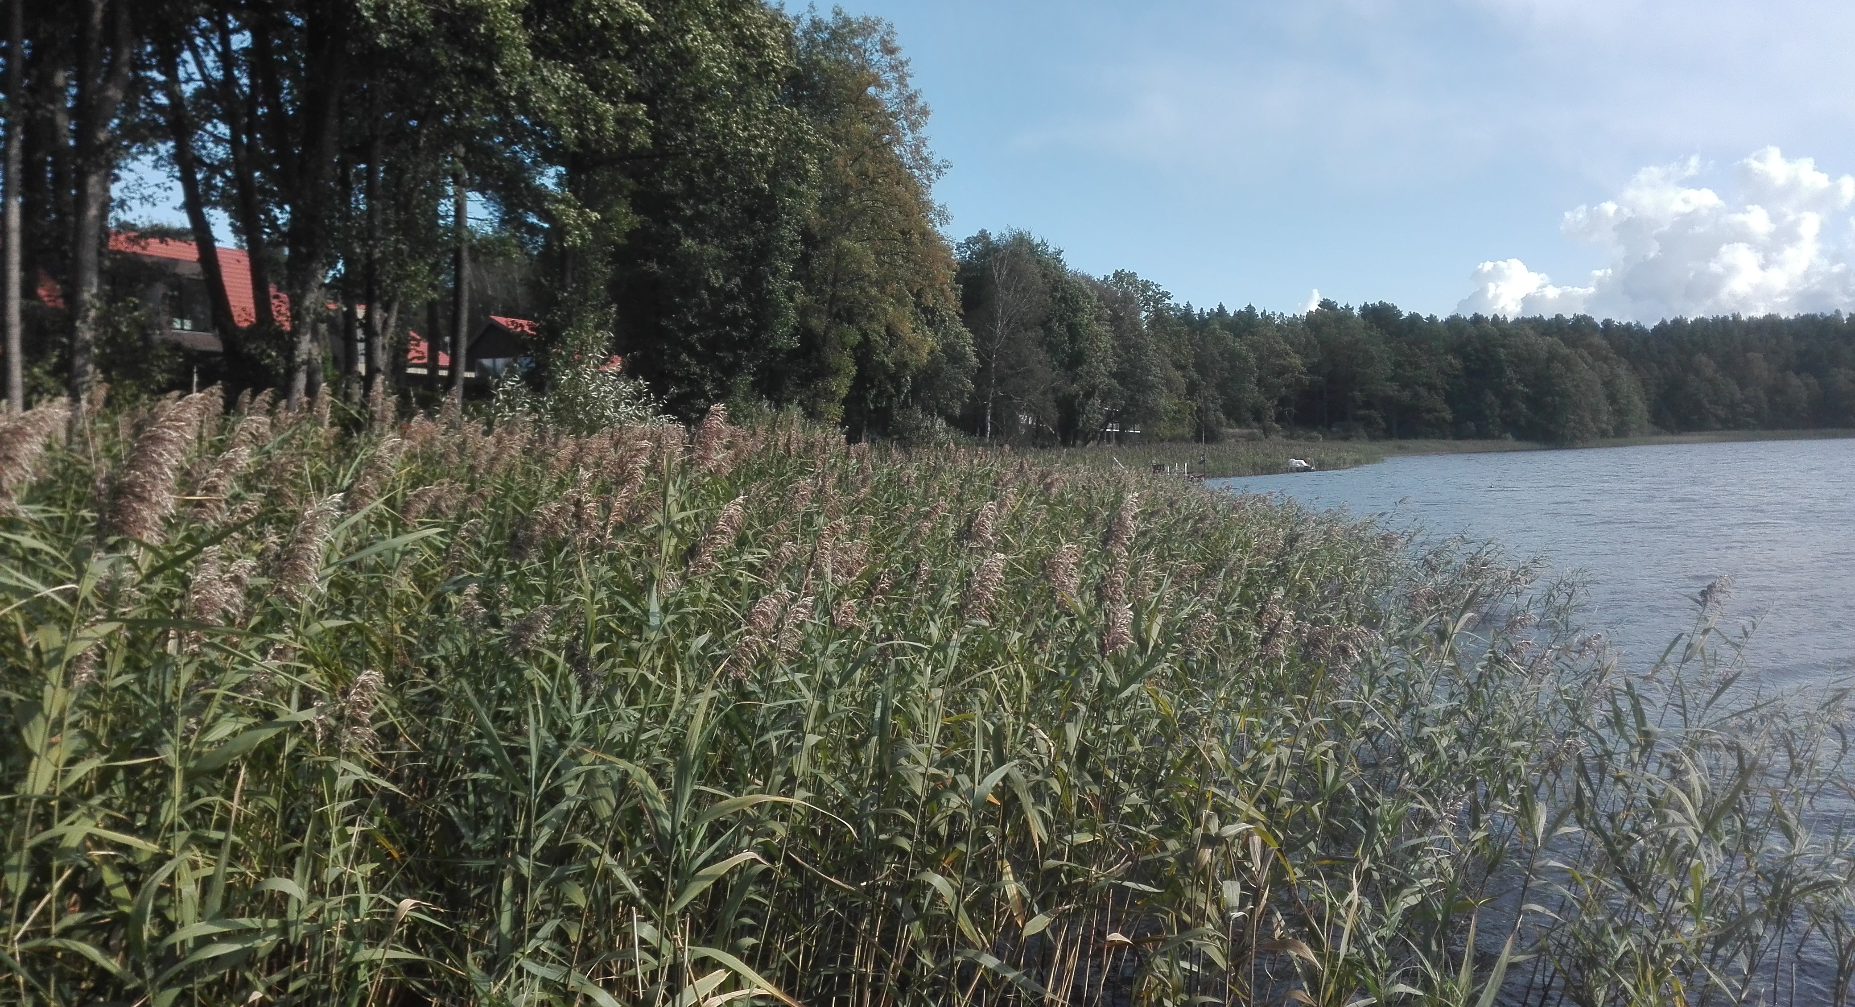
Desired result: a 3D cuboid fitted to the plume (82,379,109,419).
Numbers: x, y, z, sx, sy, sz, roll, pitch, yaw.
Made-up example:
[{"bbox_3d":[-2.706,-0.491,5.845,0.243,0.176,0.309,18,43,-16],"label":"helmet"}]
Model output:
[{"bbox_3d":[-4.762,-0.597,7.600,0.131,0.219,0.118,10,3,0],"label":"plume"}]

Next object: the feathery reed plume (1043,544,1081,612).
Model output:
[{"bbox_3d":[0.449,0.243,4.400,0.121,0.219,0.120,0,3,0],"label":"feathery reed plume"}]

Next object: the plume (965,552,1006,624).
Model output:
[{"bbox_3d":[0.186,0.268,4.200,0.082,0.216,0.074,18,3,0],"label":"plume"}]

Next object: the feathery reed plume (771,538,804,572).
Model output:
[{"bbox_3d":[-0.508,0.186,4.800,0.117,0.117,0.100,0,3,0],"label":"feathery reed plume"}]

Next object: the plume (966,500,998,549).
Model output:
[{"bbox_3d":[0.233,0.090,5.700,0.097,0.192,0.087,18,3,0],"label":"plume"}]

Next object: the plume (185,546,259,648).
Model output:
[{"bbox_3d":[-1.542,0.204,2.900,0.132,0.209,0.119,12,3,0],"label":"plume"}]

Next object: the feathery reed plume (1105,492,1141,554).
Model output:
[{"bbox_3d":[0.737,0.074,5.000,0.132,0.228,0.120,0,3,0],"label":"feathery reed plume"}]

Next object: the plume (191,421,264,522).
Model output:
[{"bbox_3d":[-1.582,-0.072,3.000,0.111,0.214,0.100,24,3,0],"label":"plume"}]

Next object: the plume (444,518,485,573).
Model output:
[{"bbox_3d":[-1.497,0.136,4.300,0.123,0.173,0.110,0,3,0],"label":"plume"}]

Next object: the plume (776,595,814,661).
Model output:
[{"bbox_3d":[-0.360,0.338,3.600,0.099,0.175,0.100,0,3,0],"label":"plume"}]

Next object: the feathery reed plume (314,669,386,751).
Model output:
[{"bbox_3d":[-1.218,0.436,2.800,0.148,0.169,0.120,0,3,0],"label":"feathery reed plume"}]

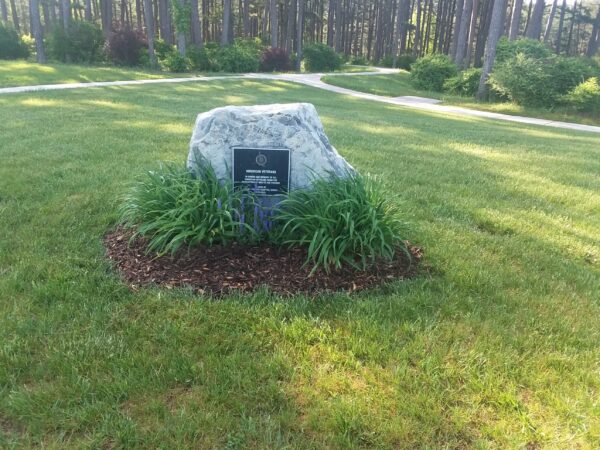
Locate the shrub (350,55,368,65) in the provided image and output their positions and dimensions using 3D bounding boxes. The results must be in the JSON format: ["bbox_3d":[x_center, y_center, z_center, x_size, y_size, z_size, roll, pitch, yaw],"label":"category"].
[{"bbox_3d":[3.924,-10.891,33.153,1.191,0.669,1.072,4,20,5],"label":"shrub"}]

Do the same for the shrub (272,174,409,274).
[{"bbox_3d":[0.308,-0.107,3.825,0.998,0.567,0.878,4,20,5],"label":"shrub"}]

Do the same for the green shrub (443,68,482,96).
[{"bbox_3d":[5.199,-4.592,16.084,1.291,0.788,1.097,8,21,16],"label":"green shrub"}]

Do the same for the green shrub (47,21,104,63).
[{"bbox_3d":[-11.148,-9.113,24.962,2.919,1.943,2.335,-7,22,-22],"label":"green shrub"}]

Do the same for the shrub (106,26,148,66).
[{"bbox_3d":[-8.120,-8.409,23.527,1.897,1.818,1.707,-5,21,-18],"label":"shrub"}]

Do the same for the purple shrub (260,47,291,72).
[{"bbox_3d":[-1.155,-7.818,23.707,1.426,1.131,1.355,1,20,-3],"label":"purple shrub"}]

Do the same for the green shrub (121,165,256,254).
[{"bbox_3d":[-0.898,-0.228,4.048,1.085,0.560,0.922,-3,21,-13],"label":"green shrub"}]

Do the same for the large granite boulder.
[{"bbox_3d":[-0.230,-0.556,4.368,1.415,0.996,0.821,2,20,0],"label":"large granite boulder"}]

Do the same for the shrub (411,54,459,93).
[{"bbox_3d":[4.595,-5.213,17.175,1.659,1.155,1.493,7,21,13],"label":"shrub"}]

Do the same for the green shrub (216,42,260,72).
[{"bbox_3d":[-2.811,-7.675,22.981,2.031,1.257,1.726,-1,20,-7],"label":"green shrub"}]

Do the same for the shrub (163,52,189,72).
[{"bbox_3d":[-5.246,-6.848,21.183,1.103,0.797,0.992,-3,21,-13],"label":"shrub"}]

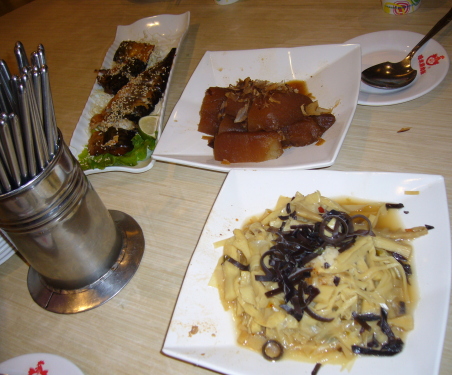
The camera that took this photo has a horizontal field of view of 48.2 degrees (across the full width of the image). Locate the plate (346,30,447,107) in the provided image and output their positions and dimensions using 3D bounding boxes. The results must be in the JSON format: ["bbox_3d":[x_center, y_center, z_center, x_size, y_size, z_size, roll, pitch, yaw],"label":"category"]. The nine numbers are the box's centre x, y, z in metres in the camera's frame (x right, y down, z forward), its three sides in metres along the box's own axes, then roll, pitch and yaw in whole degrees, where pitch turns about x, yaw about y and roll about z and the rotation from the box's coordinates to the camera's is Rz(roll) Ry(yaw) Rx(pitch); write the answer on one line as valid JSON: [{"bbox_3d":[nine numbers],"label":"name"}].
[{"bbox_3d":[0.204,-0.150,0.657,0.161,0.021,0.161,-9,46,10],"label":"plate"}]

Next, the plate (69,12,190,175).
[{"bbox_3d":[-0.133,-0.143,0.750,0.131,0.037,0.362,-6,47,13],"label":"plate"}]

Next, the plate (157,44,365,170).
[{"bbox_3d":[0.048,-0.100,0.652,0.233,0.036,0.233,4,50,21],"label":"plate"}]

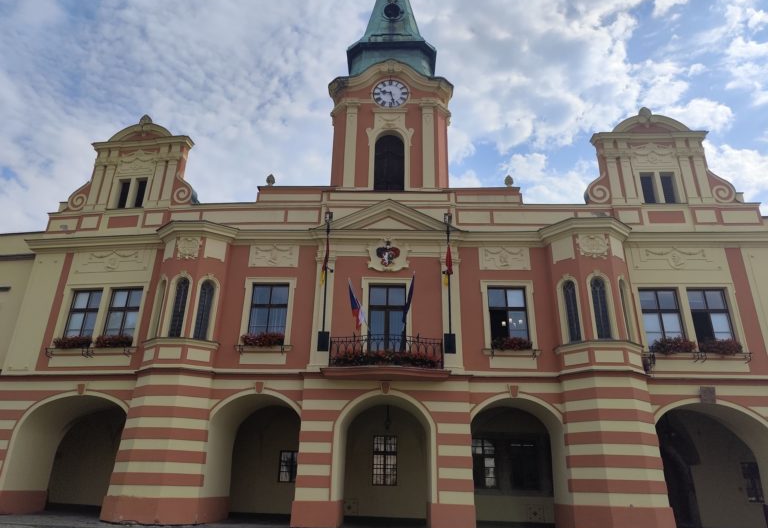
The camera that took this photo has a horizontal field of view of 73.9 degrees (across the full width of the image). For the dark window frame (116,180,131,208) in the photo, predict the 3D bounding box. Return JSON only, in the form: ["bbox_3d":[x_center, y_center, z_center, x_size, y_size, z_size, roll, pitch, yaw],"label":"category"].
[{"bbox_3d":[-10.341,-2.771,20.337,0.477,1.333,0.145,-2,-22,8],"label":"dark window frame"}]

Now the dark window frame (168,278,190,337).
[{"bbox_3d":[-6.846,1.466,17.093,0.433,2.128,0.145,0,-22,4],"label":"dark window frame"}]

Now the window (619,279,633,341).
[{"bbox_3d":[7.728,1.436,16.363,0.409,2.060,0.150,20,-29,-39],"label":"window"}]

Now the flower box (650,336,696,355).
[{"bbox_3d":[9.516,2.685,16.774,1.300,0.470,0.360,0,-22,3],"label":"flower box"}]

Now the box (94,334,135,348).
[{"bbox_3d":[-9.572,2.784,18.160,1.250,0.400,0.360,0,-22,3],"label":"box"}]

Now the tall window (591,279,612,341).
[{"bbox_3d":[6.800,1.359,16.025,0.472,2.029,0.150,0,-22,3],"label":"tall window"}]

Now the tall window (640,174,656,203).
[{"bbox_3d":[9.875,-2.803,18.956,0.569,1.341,0.150,0,-22,3],"label":"tall window"}]

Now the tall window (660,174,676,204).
[{"bbox_3d":[10.557,-2.808,18.946,0.596,1.373,0.145,0,-22,3],"label":"tall window"}]

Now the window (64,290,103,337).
[{"bbox_3d":[-10.901,1.866,18.538,1.245,2.055,0.145,-2,-22,8],"label":"window"}]

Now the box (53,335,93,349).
[{"bbox_3d":[-11.113,2.812,18.229,1.250,0.380,0.360,0,-22,3],"label":"box"}]

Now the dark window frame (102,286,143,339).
[{"bbox_3d":[-9.234,1.767,18.036,1.219,2.030,0.150,-2,-22,7],"label":"dark window frame"}]

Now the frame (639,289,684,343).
[{"bbox_3d":[9.319,1.744,17.039,1.332,1.981,0.150,0,-22,3],"label":"frame"}]

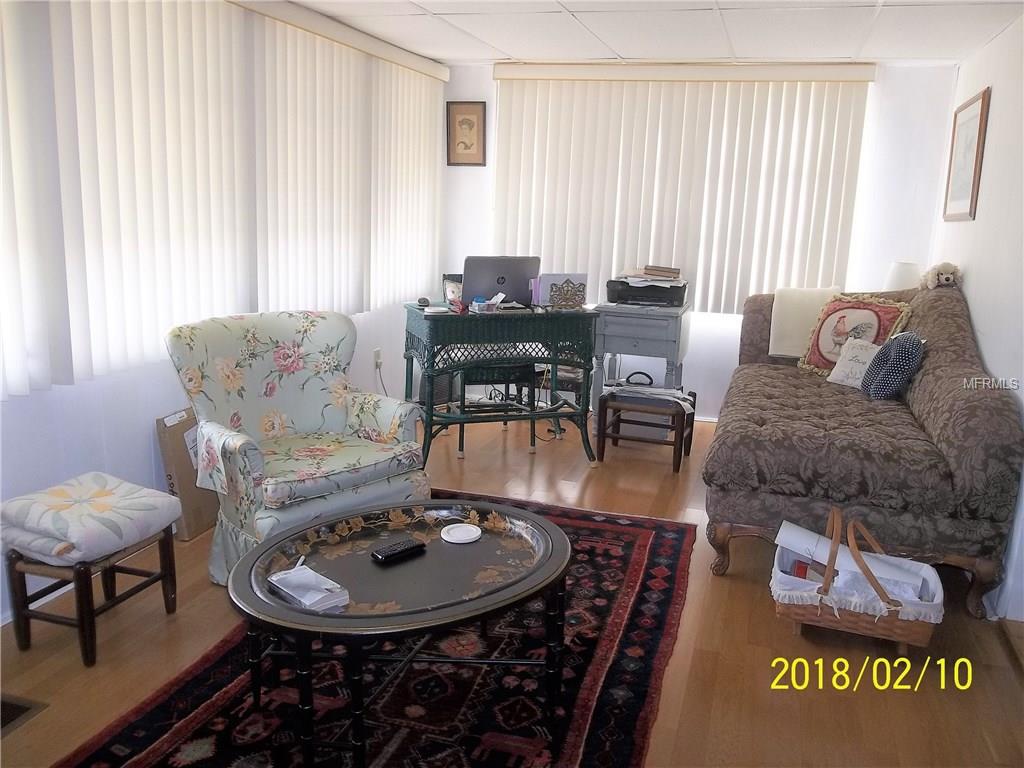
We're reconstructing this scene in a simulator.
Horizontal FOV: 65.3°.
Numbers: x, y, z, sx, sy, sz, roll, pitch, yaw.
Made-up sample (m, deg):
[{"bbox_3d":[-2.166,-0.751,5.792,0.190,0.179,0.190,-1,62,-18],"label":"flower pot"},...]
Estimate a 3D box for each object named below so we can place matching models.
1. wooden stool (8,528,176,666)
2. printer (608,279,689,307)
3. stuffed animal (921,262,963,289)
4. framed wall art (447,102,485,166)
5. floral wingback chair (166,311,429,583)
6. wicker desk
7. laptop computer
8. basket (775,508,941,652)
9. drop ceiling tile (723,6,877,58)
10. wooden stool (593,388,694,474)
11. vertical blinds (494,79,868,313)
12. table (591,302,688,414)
[{"bbox_3d":[-1.135,0.544,2.197,0.250,0.300,0.330,7,14,17],"label":"wooden stool"},{"bbox_3d":[0.780,-0.551,4.634,0.430,0.150,0.340,4,13,8],"label":"printer"},{"bbox_3d":[2.019,-0.510,3.755,0.180,0.130,0.190,5,13,13],"label":"stuffed animal"},{"bbox_3d":[-0.277,-1.501,4.798,0.254,0.372,0.022,7,14,17],"label":"framed wall art"},{"bbox_3d":[-0.719,0.211,2.735,0.760,0.830,0.710,-8,17,-39],"label":"floral wingback chair"},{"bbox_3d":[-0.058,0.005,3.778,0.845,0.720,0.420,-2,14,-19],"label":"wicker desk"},{"bbox_3d":[-0.062,-0.489,3.838,0.380,0.250,0.280,-1,13,-12],"label":"laptop computer"},{"bbox_3d":[1.083,0.594,2.483,0.470,0.340,0.350,7,14,18],"label":"basket"},{"bbox_3d":[1.311,-1.610,3.674,0.610,0.020,1.180,7,14,18],"label":"drop ceiling tile"},{"bbox_3d":[0.651,0.208,3.919,0.395,0.328,0.305,7,14,17],"label":"wooden stool"},{"bbox_3d":[0.882,-1.100,4.662,2.120,1.310,0.080,7,14,18],"label":"vertical blinds"},{"bbox_3d":[0.700,-0.083,4.383,0.450,0.685,0.440,6,14,14],"label":"table"}]

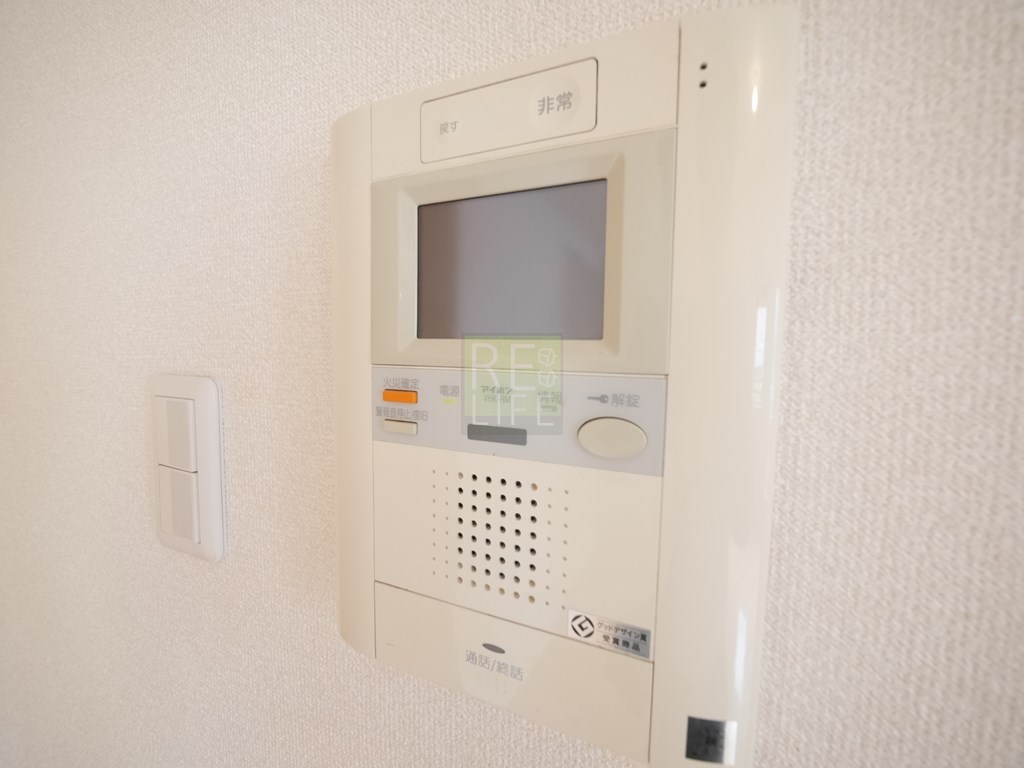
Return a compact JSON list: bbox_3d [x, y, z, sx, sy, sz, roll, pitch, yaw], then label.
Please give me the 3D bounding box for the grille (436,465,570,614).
[{"bbox_3d":[-0.006,0.057,0.156,0.056,0.044,0.003,3,5,23],"label":"grille"}]

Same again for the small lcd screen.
[{"bbox_3d":[-0.003,-0.043,0.155,0.075,0.053,0.005,3,5,23],"label":"small lcd screen"}]

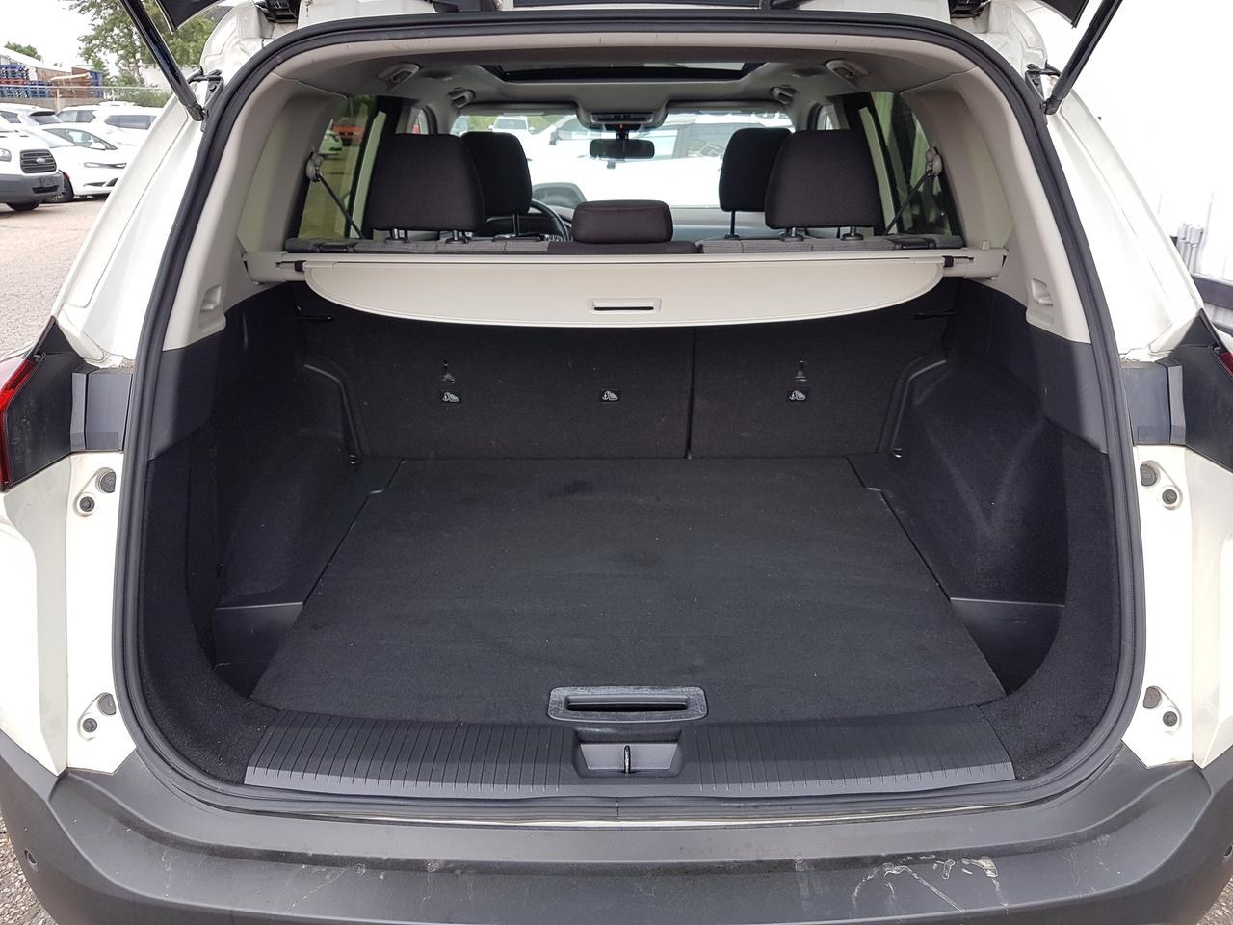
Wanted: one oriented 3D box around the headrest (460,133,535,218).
[{"bbox_3d":[-0.356,-0.810,2.600,0.250,0.225,0.130,0,21,0],"label":"headrest"}]

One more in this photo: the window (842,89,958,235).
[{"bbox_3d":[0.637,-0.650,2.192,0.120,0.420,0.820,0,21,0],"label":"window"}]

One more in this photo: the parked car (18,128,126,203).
[{"bbox_3d":[-11.224,-6.037,18.524,4.800,1.490,1.870,13,25,31],"label":"parked car"}]

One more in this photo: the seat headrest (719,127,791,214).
[{"bbox_3d":[0.406,-0.817,2.600,0.250,0.225,0.130,0,21,0],"label":"seat headrest"}]

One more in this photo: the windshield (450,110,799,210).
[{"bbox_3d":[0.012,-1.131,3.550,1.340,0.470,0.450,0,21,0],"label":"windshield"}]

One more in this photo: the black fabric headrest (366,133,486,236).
[{"bbox_3d":[-0.382,-0.571,1.890,0.240,0.195,0.130,0,21,0],"label":"black fabric headrest"}]

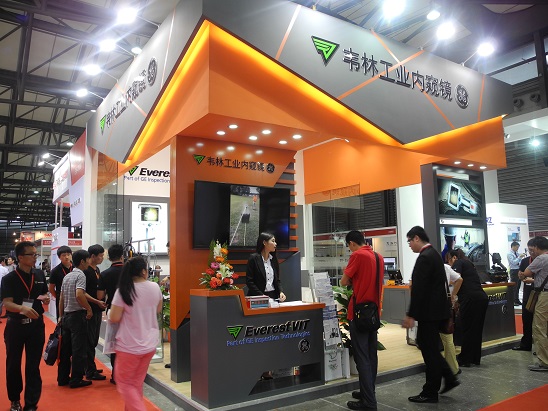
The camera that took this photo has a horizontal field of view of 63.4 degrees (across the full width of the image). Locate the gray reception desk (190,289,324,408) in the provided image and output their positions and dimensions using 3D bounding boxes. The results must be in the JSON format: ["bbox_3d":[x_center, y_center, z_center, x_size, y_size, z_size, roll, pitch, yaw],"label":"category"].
[{"bbox_3d":[-0.154,1.427,4.790,1.390,1.110,0.430,3,-8,-34],"label":"gray reception desk"}]

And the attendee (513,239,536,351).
[{"bbox_3d":[3.995,1.388,7.026,0.500,1.701,0.360,-8,-10,41],"label":"attendee"}]

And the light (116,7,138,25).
[{"bbox_3d":[-1.810,-2.345,5.470,0.200,0.160,0.200,-1,-7,0],"label":"light"}]

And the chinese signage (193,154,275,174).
[{"bbox_3d":[-0.486,-0.550,5.775,1.205,0.171,0.050,3,-9,-33],"label":"chinese signage"}]

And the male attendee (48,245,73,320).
[{"bbox_3d":[-2.903,1.438,6.135,0.480,1.742,0.300,2,-8,-24],"label":"male attendee"}]

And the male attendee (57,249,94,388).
[{"bbox_3d":[-2.491,1.401,5.629,0.400,1.680,0.500,5,-9,-42],"label":"male attendee"}]

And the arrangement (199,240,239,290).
[{"bbox_3d":[-0.577,0.614,4.609,0.400,0.500,0.340,3,-8,-34],"label":"arrangement"}]

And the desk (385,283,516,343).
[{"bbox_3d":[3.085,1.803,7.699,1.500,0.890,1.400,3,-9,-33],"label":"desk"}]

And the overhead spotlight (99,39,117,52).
[{"bbox_3d":[-2.397,-2.300,6.400,0.200,0.160,0.200,3,-8,-34],"label":"overhead spotlight"}]

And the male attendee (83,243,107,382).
[{"bbox_3d":[-2.395,1.406,5.969,0.360,1.735,0.500,1,-8,-18],"label":"male attendee"}]

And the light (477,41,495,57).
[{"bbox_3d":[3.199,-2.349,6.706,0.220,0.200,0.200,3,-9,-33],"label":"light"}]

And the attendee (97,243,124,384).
[{"bbox_3d":[-2.027,1.380,5.745,0.500,1.730,0.360,-4,-7,22],"label":"attendee"}]

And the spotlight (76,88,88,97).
[{"bbox_3d":[-3.361,-1.976,7.786,0.170,0.150,0.200,3,-9,-33],"label":"spotlight"}]

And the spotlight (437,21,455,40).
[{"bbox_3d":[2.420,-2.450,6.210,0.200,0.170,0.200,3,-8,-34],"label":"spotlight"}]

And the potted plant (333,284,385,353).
[{"bbox_3d":[1.002,1.487,5.394,0.640,1.025,0.600,-3,-8,11],"label":"potted plant"}]

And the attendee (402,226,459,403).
[{"bbox_3d":[1.630,1.121,4.738,0.550,1.768,0.500,-2,-7,4],"label":"attendee"}]

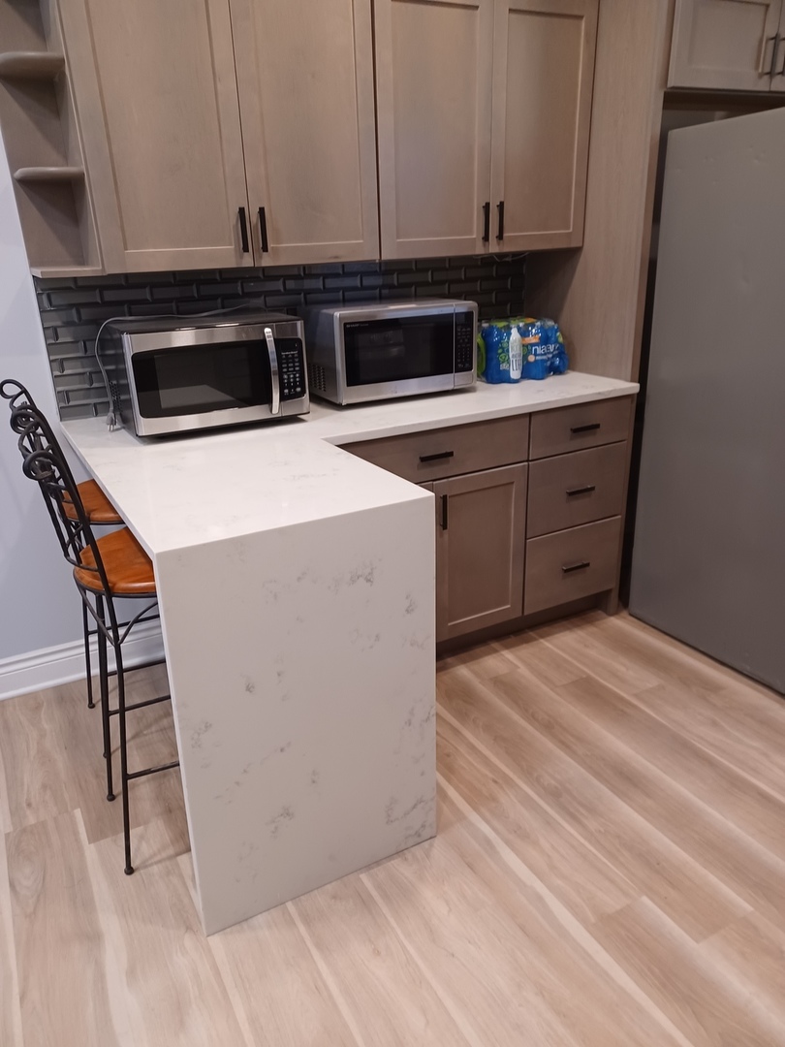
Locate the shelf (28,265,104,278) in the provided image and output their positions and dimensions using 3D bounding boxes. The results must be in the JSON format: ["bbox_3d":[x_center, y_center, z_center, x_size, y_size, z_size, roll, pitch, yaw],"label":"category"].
[{"bbox_3d":[-0.907,-0.704,2.105,0.149,0.020,0.324,-13,24,-27],"label":"shelf"}]

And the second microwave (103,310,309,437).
[{"bbox_3d":[-0.568,-0.464,2.289,0.515,0.292,0.413,-13,24,-27],"label":"second microwave"}]

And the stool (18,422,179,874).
[{"bbox_3d":[-0.589,0.264,1.897,0.459,1.091,0.433,-13,24,-27],"label":"stool"}]

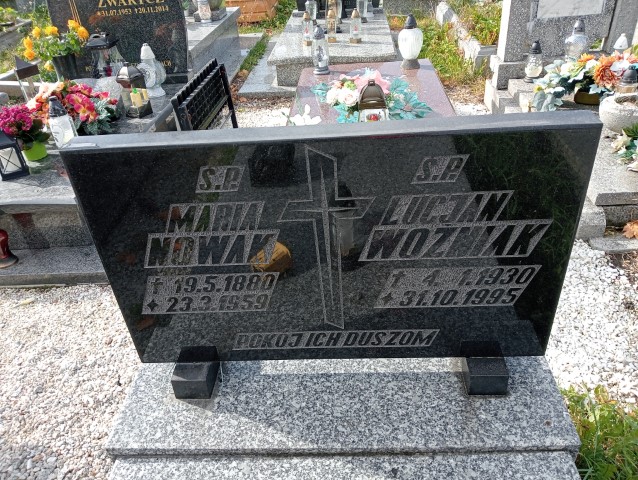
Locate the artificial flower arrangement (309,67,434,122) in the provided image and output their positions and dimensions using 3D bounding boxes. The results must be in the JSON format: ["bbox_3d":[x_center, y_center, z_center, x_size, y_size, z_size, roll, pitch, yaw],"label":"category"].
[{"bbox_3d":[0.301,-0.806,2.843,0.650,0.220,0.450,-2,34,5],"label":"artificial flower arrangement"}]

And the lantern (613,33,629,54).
[{"bbox_3d":[1.714,-1.064,2.970,0.130,0.280,0.130,-2,34,5],"label":"lantern"}]

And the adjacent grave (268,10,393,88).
[{"bbox_3d":[0.149,-1.735,4.594,0.966,0.210,1.620,-2,35,5],"label":"adjacent grave"}]

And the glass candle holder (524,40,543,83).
[{"bbox_3d":[1.286,-1.074,3.083,0.108,0.232,0.108,-2,34,5],"label":"glass candle holder"}]

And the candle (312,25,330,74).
[{"bbox_3d":[0.012,-1.252,3.393,0.113,0.297,0.113,-2,35,5],"label":"candle"}]

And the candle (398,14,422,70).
[{"bbox_3d":[0.620,-1.345,3.489,0.168,0.340,0.168,-2,34,5],"label":"candle"}]

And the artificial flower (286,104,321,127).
[{"bbox_3d":[-0.076,-0.615,2.592,0.180,0.110,0.160,-2,35,5],"label":"artificial flower"}]

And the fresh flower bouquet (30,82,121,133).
[{"bbox_3d":[-1.432,-0.767,2.973,0.520,0.260,0.360,-2,34,5],"label":"fresh flower bouquet"}]

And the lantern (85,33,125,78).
[{"bbox_3d":[-1.327,-1.105,3.269,0.190,0.355,0.190,12,38,23],"label":"lantern"}]

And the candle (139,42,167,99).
[{"bbox_3d":[-1.111,-1.115,3.385,0.165,0.325,0.145,0,34,7],"label":"candle"}]

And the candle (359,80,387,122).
[{"bbox_3d":[0.259,-0.643,2.499,0.145,0.270,0.145,-2,35,5],"label":"candle"}]

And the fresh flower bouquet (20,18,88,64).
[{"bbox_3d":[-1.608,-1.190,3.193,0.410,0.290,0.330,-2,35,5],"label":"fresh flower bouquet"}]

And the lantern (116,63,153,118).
[{"bbox_3d":[-1.103,-0.899,3.090,0.140,0.300,0.140,17,40,29],"label":"lantern"}]

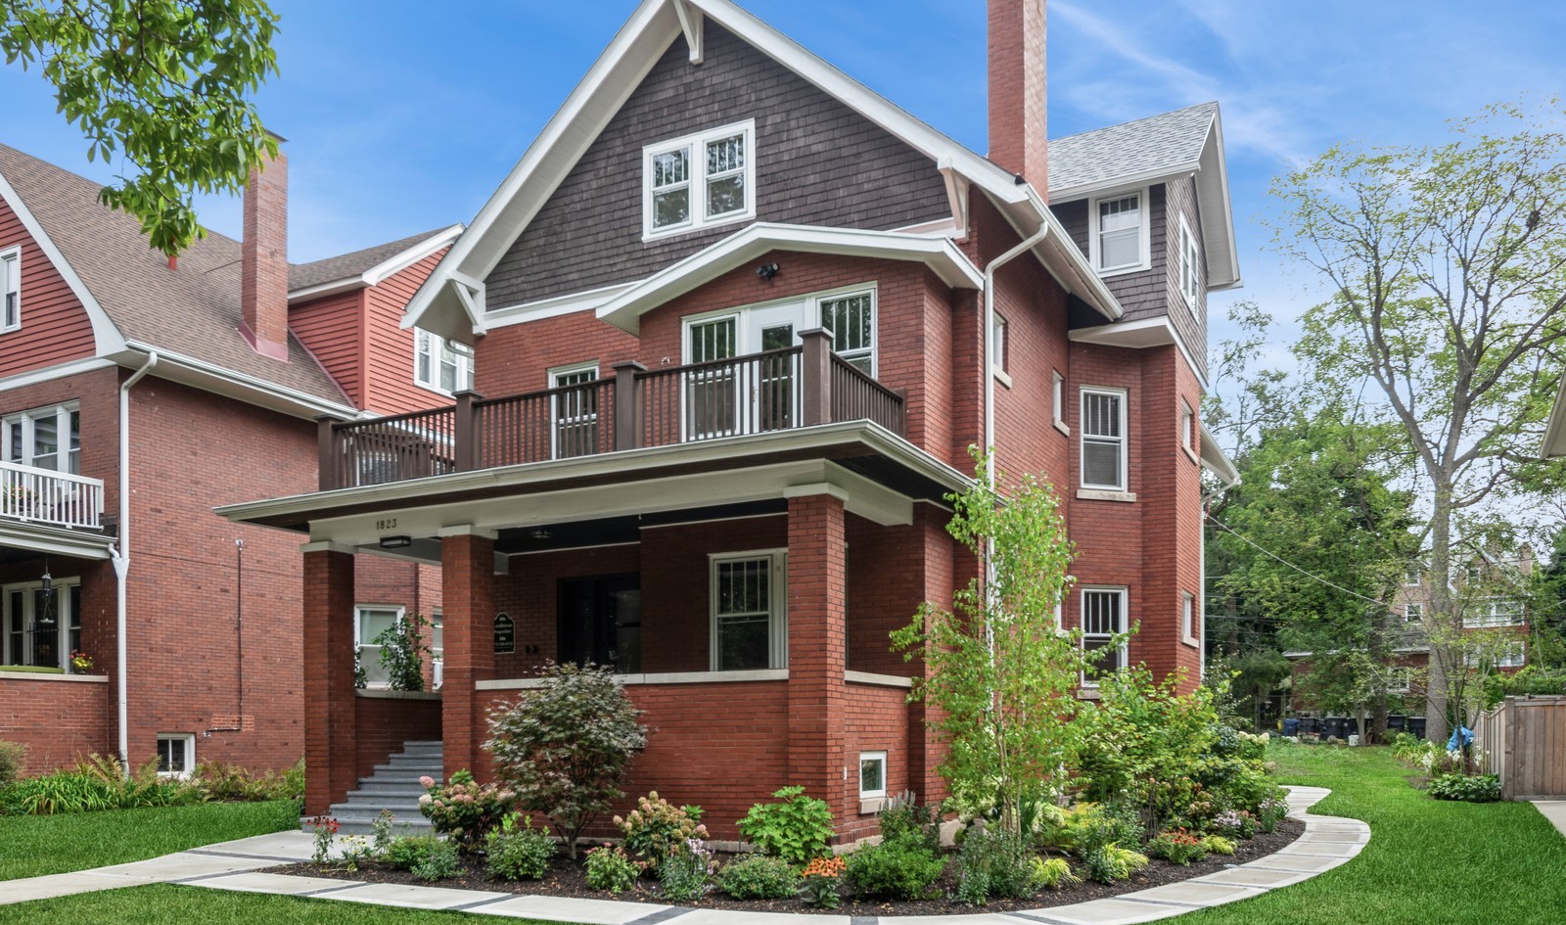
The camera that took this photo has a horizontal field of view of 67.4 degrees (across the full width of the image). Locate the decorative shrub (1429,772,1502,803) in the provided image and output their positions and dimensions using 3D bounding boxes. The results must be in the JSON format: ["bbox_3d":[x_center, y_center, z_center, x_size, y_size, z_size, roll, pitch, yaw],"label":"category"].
[{"bbox_3d":[12.300,5.840,21.100,1.250,0.500,1.000,-5,-11,27],"label":"decorative shrub"}]

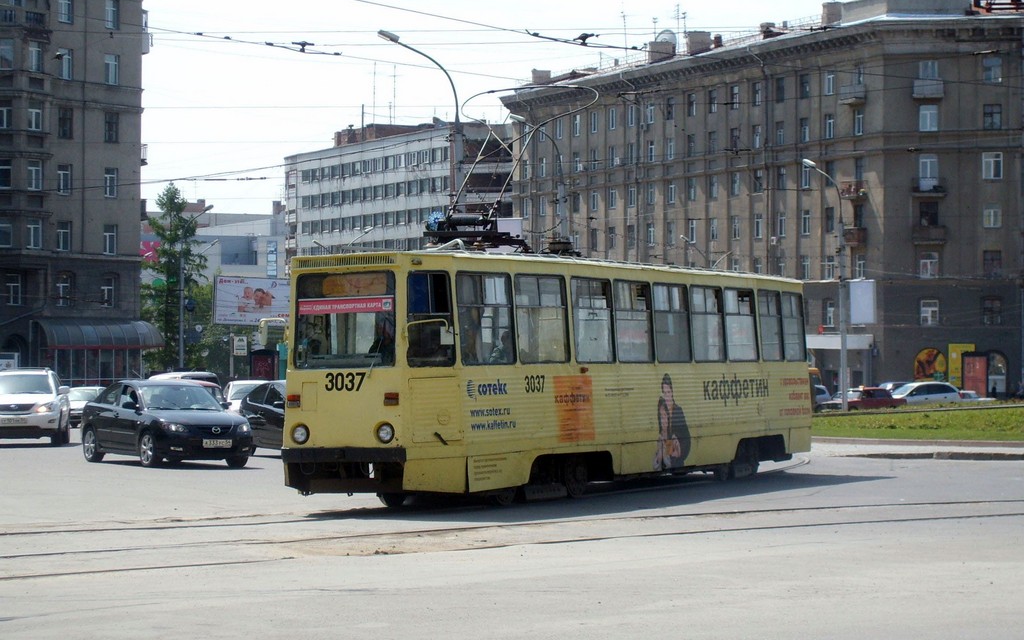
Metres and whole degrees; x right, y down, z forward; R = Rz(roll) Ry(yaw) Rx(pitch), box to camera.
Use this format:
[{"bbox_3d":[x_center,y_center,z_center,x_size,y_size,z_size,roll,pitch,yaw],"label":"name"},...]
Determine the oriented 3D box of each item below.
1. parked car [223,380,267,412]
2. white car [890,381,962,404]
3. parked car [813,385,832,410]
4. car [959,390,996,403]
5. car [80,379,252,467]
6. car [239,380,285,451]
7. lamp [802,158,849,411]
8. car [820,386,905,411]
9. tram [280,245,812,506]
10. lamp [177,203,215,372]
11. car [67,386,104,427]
[{"bbox_3d":[-5.780,2.180,55.500,1.700,1.460,4.300,0,-1,-13],"label":"parked car"},{"bbox_3d":[18.900,3.680,113.000,4.400,1.520,1.760,1,-1,-23],"label":"white car"},{"bbox_3d":[14.400,4.200,125.000,4.250,1.500,1.720,0,-1,-20],"label":"parked car"},{"bbox_3d":[26.100,4.860,140.000,4.200,1.420,1.660,-1,-1,38],"label":"car"},{"bbox_3d":[-5.980,1.765,41.400,1.760,1.465,4.490,1,-1,-31],"label":"car"},{"bbox_3d":[-3.680,1.910,45.600,1.780,1.450,4.550,1,-1,-23],"label":"car"},{"bbox_3d":[12.570,-1.345,96.000,1.950,10.251,0.380,0,-1,0],"label":"lamp"},{"bbox_3d":[15.900,3.790,108.000,4.130,1.450,1.630,1,-1,-33],"label":"car"},{"bbox_3d":[1.244,0.846,34.834,2.550,3.180,14.850,-2,-1,26],"label":"tram"},{"bbox_3d":[-15.369,-0.595,117.000,1.800,10.090,0.380,0,-1,0],"label":"lamp"},{"bbox_3d":[-14.300,2.870,79.500,1.680,1.420,4.300,0,-1,4],"label":"car"}]

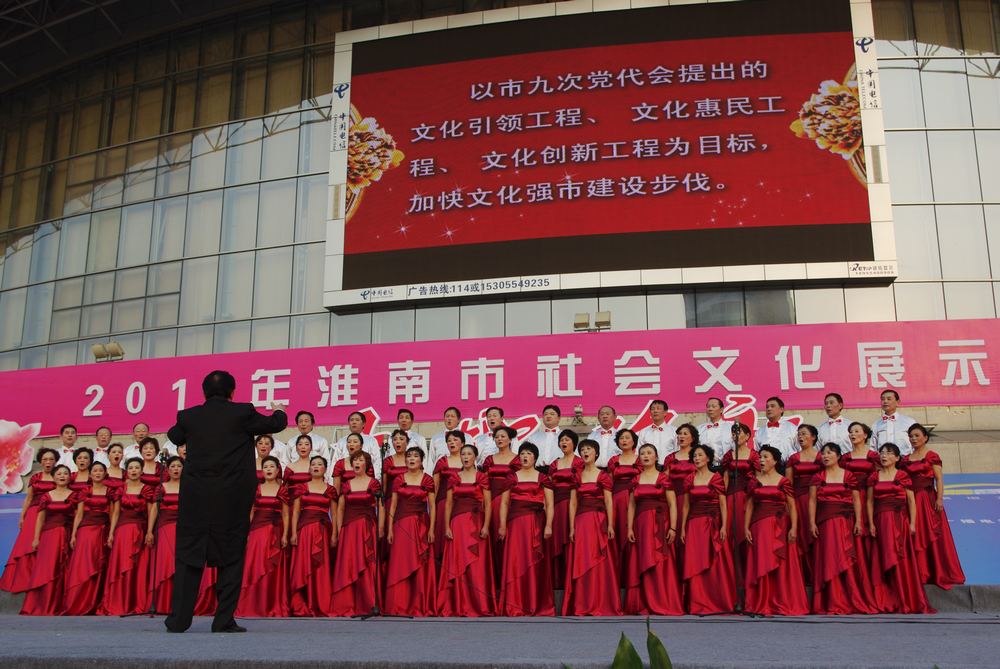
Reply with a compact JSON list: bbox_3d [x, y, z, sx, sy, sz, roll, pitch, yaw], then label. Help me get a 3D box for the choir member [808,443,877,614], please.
[{"bbox_3d":[3.232,1.838,10.354,0.510,1.610,0.410,-7,-15,27],"label":"choir member"}]

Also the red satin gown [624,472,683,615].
[{"bbox_3d":[1.475,1.998,10.423,0.520,1.339,0.420,-4,-14,17],"label":"red satin gown"}]

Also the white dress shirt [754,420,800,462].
[{"bbox_3d":[3.018,1.227,11.721,0.490,0.600,0.290,-5,-14,19],"label":"white dress shirt"}]

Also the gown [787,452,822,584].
[{"bbox_3d":[3.111,1.834,10.846,0.550,1.349,0.450,-4,-14,17],"label":"gown"}]

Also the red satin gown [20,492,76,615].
[{"bbox_3d":[-4.830,2.330,11.721,0.550,1.367,0.460,3,-13,-13],"label":"red satin gown"}]

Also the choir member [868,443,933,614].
[{"bbox_3d":[3.777,1.828,10.303,0.490,1.600,0.410,-8,-15,30],"label":"choir member"}]

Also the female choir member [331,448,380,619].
[{"bbox_3d":[-1.403,1.971,10.825,0.530,1.619,0.430,1,-13,-3],"label":"female choir member"}]

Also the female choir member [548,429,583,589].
[{"bbox_3d":[0.710,1.771,11.088,0.540,1.609,0.450,-2,-13,9],"label":"female choir member"}]

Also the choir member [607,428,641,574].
[{"bbox_3d":[1.324,1.791,11.294,0.520,1.622,0.400,-3,-13,12],"label":"choir member"}]

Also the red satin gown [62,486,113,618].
[{"bbox_3d":[-4.326,2.259,11.400,0.490,1.315,0.430,5,-14,-20],"label":"red satin gown"}]

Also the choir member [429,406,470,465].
[{"bbox_3d":[-0.549,1.690,12.239,0.500,1.749,0.310,-2,-13,7],"label":"choir member"}]

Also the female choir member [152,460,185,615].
[{"bbox_3d":[-3.429,2.090,11.299,0.520,1.638,0.400,1,-13,-7],"label":"female choir member"}]

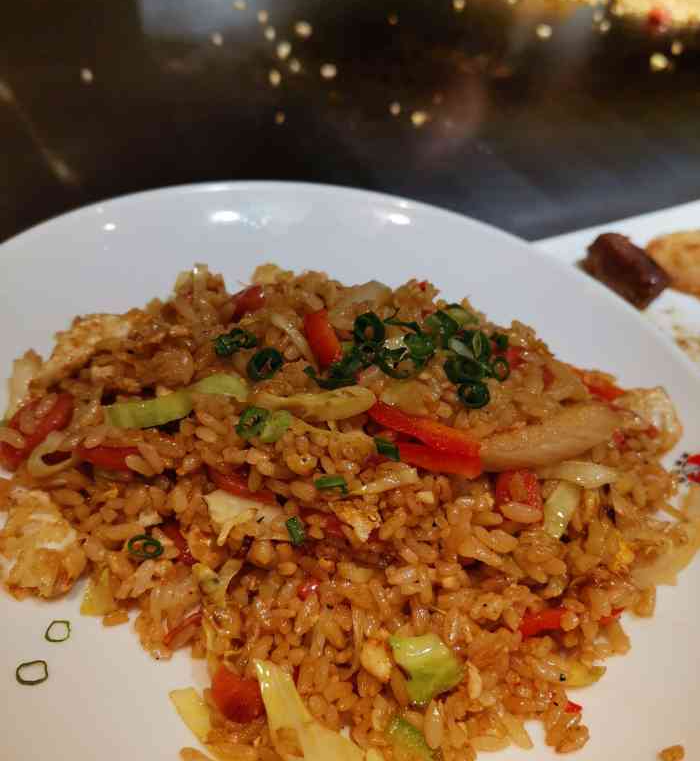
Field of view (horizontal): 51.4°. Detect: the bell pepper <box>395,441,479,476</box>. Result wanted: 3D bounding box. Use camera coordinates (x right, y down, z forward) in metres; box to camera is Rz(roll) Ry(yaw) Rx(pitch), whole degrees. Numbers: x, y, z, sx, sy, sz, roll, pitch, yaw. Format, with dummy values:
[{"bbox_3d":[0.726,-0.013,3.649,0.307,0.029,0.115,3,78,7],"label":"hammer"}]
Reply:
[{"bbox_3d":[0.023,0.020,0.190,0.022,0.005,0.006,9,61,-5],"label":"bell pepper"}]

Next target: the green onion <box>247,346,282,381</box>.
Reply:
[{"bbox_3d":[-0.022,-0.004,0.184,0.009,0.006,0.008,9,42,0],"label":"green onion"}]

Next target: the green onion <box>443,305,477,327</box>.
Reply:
[{"bbox_3d":[0.033,-0.019,0.218,0.009,0.005,0.006,-5,43,-15],"label":"green onion"}]

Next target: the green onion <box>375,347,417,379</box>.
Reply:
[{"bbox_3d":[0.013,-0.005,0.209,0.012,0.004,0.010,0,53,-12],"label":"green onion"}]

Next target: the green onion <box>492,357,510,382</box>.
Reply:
[{"bbox_3d":[0.045,-0.003,0.217,0.005,0.006,0.005,6,41,-5],"label":"green onion"}]

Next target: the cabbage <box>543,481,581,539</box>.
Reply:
[{"bbox_3d":[0.056,0.034,0.193,0.007,0.004,0.015,36,57,0],"label":"cabbage"}]

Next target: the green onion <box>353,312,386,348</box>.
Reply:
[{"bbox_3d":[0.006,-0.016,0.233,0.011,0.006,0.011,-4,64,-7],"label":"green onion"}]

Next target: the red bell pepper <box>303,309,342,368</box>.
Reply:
[{"bbox_3d":[-0.007,-0.011,0.191,0.008,0.007,0.020,-3,43,-13],"label":"red bell pepper"}]

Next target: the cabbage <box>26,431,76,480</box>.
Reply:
[{"bbox_3d":[-0.081,0.020,0.197,0.008,0.006,0.013,37,47,27],"label":"cabbage"}]

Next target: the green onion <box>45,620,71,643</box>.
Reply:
[{"bbox_3d":[-0.071,0.061,0.177,0.006,0.002,0.006,-8,45,-21],"label":"green onion"}]

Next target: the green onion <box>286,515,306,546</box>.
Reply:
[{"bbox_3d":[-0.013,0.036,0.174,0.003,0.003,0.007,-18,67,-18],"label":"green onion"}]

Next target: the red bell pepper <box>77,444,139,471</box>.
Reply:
[{"bbox_3d":[-0.061,0.019,0.182,0.017,0.005,0.005,13,41,2],"label":"red bell pepper"}]

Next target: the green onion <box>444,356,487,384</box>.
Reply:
[{"bbox_3d":[0.036,-0.003,0.224,0.012,0.005,0.010,0,42,-12],"label":"green onion"}]

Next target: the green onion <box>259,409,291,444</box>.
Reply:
[{"bbox_3d":[-0.019,0.012,0.186,0.008,0.006,0.007,-13,61,-18],"label":"green onion"}]

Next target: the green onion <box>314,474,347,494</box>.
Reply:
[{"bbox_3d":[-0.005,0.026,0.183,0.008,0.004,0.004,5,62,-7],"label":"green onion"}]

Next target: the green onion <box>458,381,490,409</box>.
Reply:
[{"bbox_3d":[0.036,0.004,0.208,0.009,0.005,0.008,6,41,-5],"label":"green onion"}]

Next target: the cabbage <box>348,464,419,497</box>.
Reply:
[{"bbox_3d":[0.009,0.027,0.195,0.018,0.005,0.006,-13,47,-25],"label":"cabbage"}]

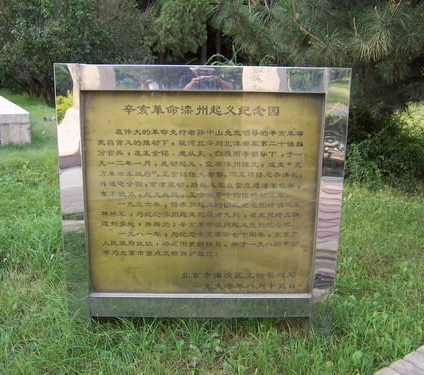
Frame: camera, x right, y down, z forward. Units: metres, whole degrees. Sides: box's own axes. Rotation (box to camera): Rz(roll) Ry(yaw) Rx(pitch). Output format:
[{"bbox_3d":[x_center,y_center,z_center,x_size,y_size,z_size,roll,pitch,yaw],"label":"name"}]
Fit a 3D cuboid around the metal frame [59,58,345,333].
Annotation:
[{"bbox_3d":[-0.054,0.095,2.673,1.526,1.498,0.130,1,13,-1],"label":"metal frame"}]

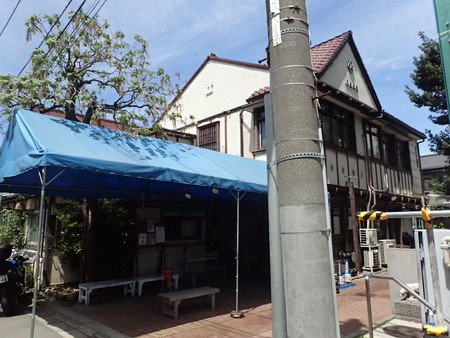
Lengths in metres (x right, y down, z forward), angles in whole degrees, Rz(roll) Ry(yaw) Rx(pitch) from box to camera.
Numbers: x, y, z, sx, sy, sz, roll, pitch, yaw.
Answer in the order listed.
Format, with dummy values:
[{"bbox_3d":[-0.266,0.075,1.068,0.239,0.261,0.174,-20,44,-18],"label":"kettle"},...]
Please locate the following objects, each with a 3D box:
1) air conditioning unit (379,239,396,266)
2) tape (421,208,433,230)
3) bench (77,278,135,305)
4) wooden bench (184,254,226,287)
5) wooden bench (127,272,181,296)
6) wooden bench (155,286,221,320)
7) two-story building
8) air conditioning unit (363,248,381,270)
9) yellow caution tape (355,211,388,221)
[{"bbox_3d":[6.099,3.191,12.378,0.875,0.845,0.330,8,-13,-43],"label":"air conditioning unit"},{"bbox_3d":[2.231,0.548,3.600,0.100,0.210,0.100,8,-13,-43],"label":"tape"},{"bbox_3d":[-2.611,2.716,7.257,1.154,0.376,0.422,8,-13,-43],"label":"bench"},{"bbox_3d":[-0.517,2.848,9.304,1.277,0.752,0.505,8,-13,-43],"label":"wooden bench"},{"bbox_3d":[-1.730,2.840,8.047,1.164,0.376,0.422,8,-13,-43],"label":"wooden bench"},{"bbox_3d":[-0.664,2.493,6.047,1.154,0.381,0.412,8,-13,-43],"label":"wooden bench"},{"bbox_3d":[3.464,-0.054,15.192,10.455,8.343,7.879,8,-13,-43],"label":"two-story building"},{"bbox_3d":[5.091,3.126,11.342,0.772,0.567,0.309,8,-13,-43],"label":"air conditioning unit"},{"bbox_3d":[1.829,0.577,4.033,0.100,0.105,0.350,8,-13,-43],"label":"yellow caution tape"}]

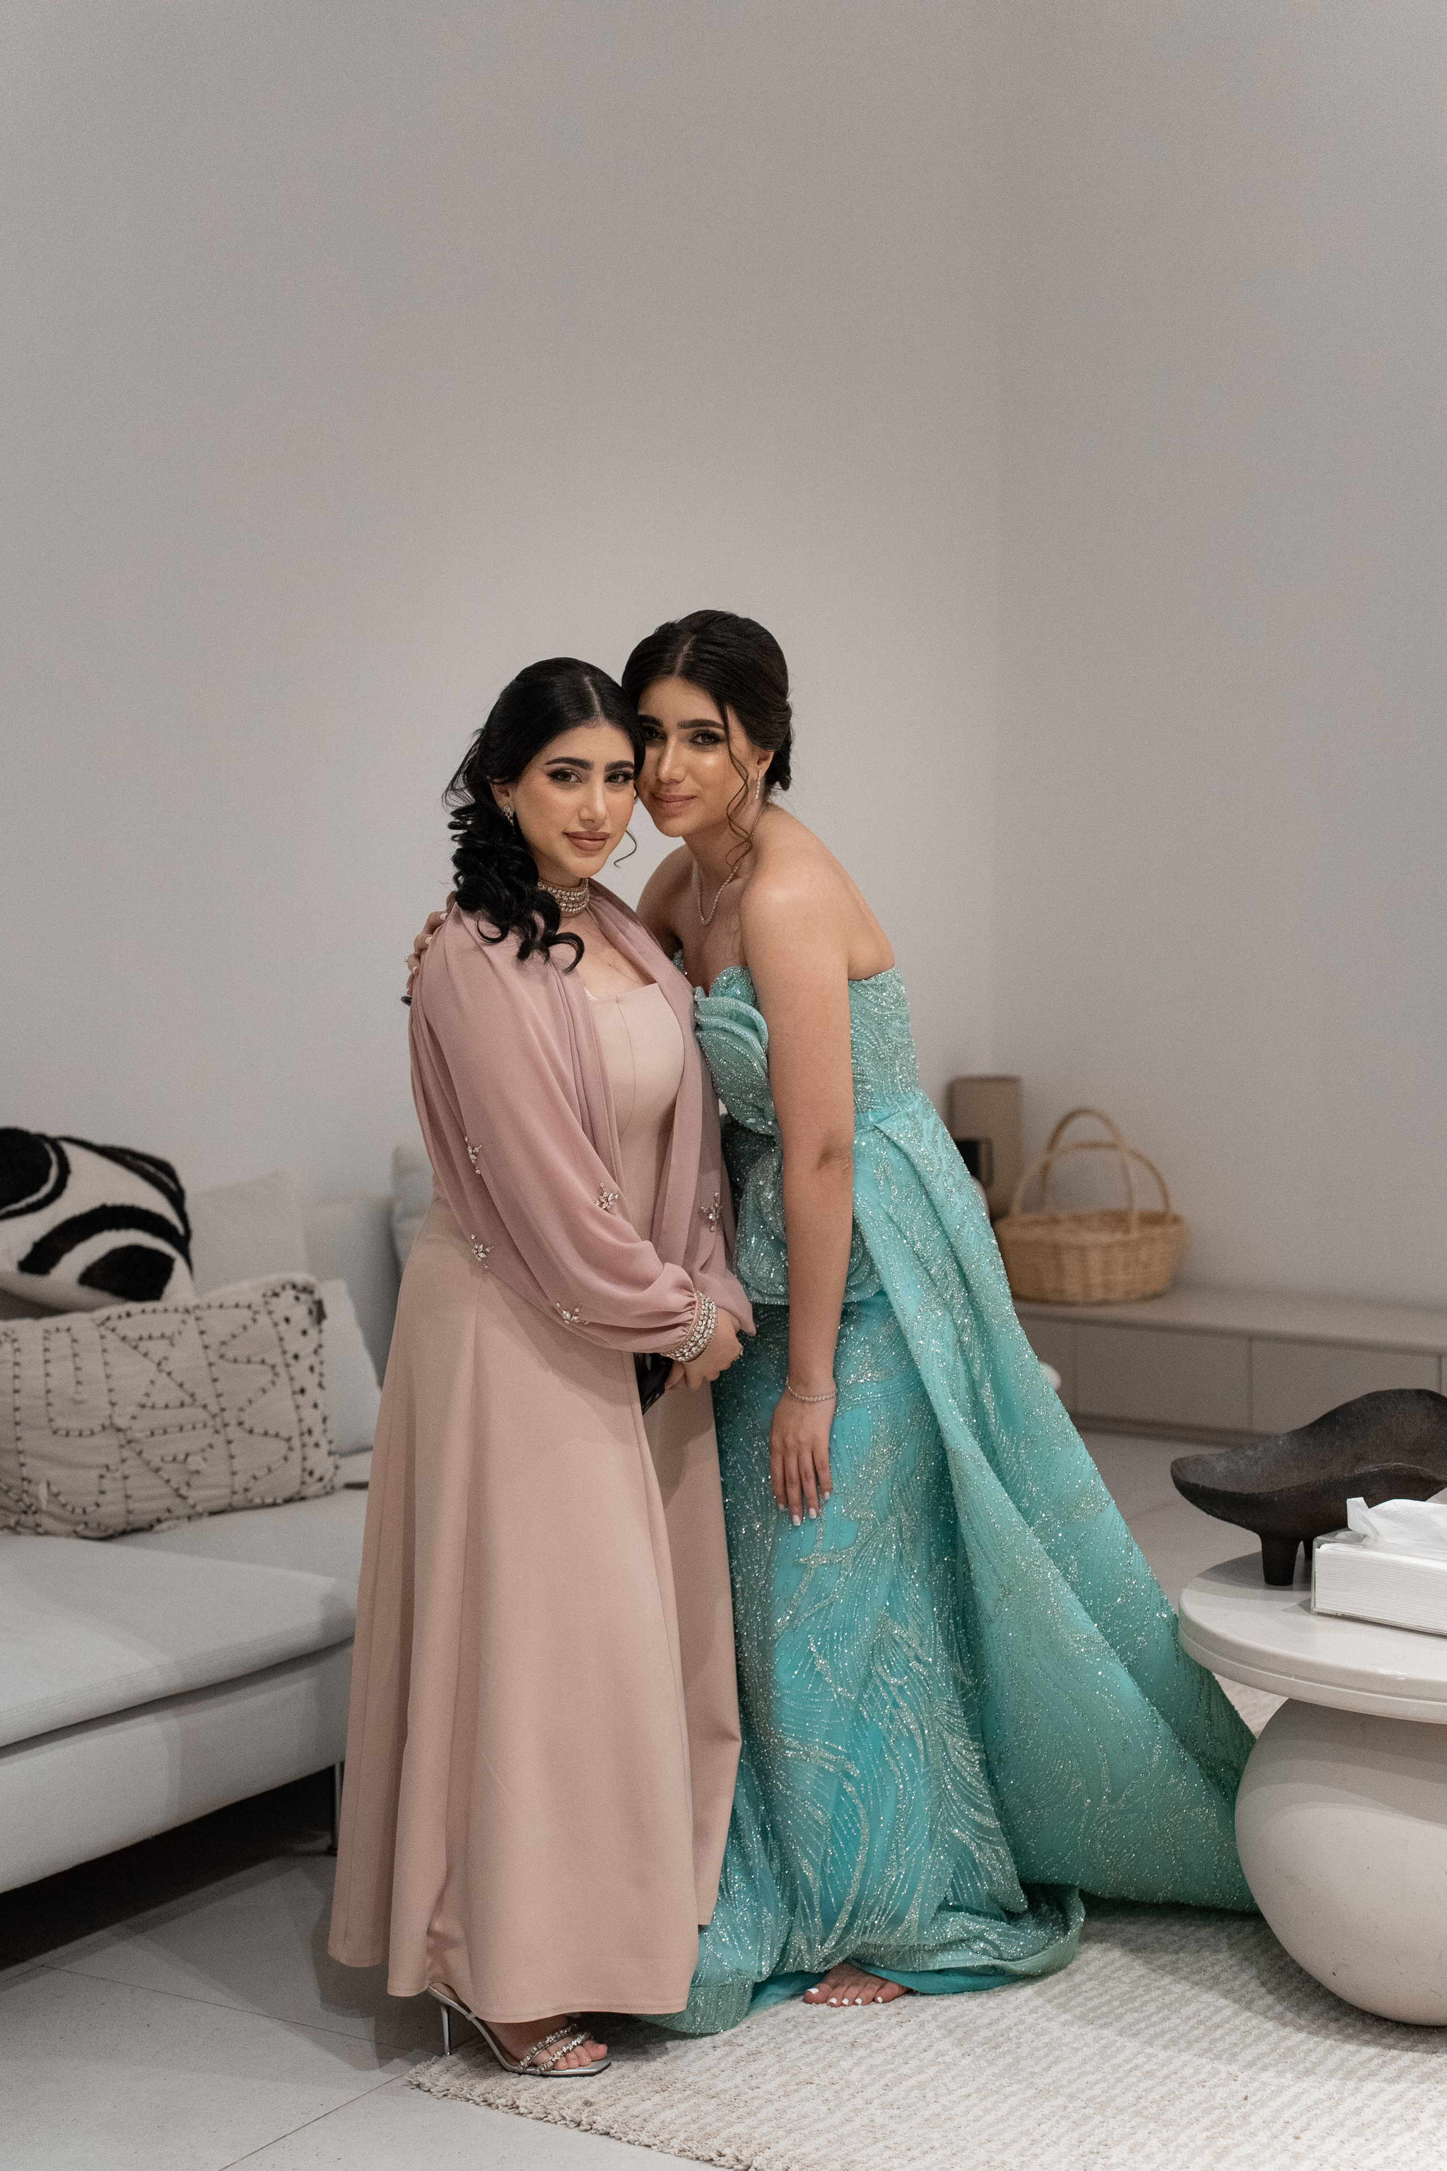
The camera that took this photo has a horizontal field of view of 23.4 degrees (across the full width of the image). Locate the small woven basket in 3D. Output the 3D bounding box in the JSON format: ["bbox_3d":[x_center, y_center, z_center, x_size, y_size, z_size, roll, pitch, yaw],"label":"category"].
[{"bbox_3d":[0.863,0.271,8.200,0.450,0.435,0.425,2,5,20],"label":"small woven basket"}]

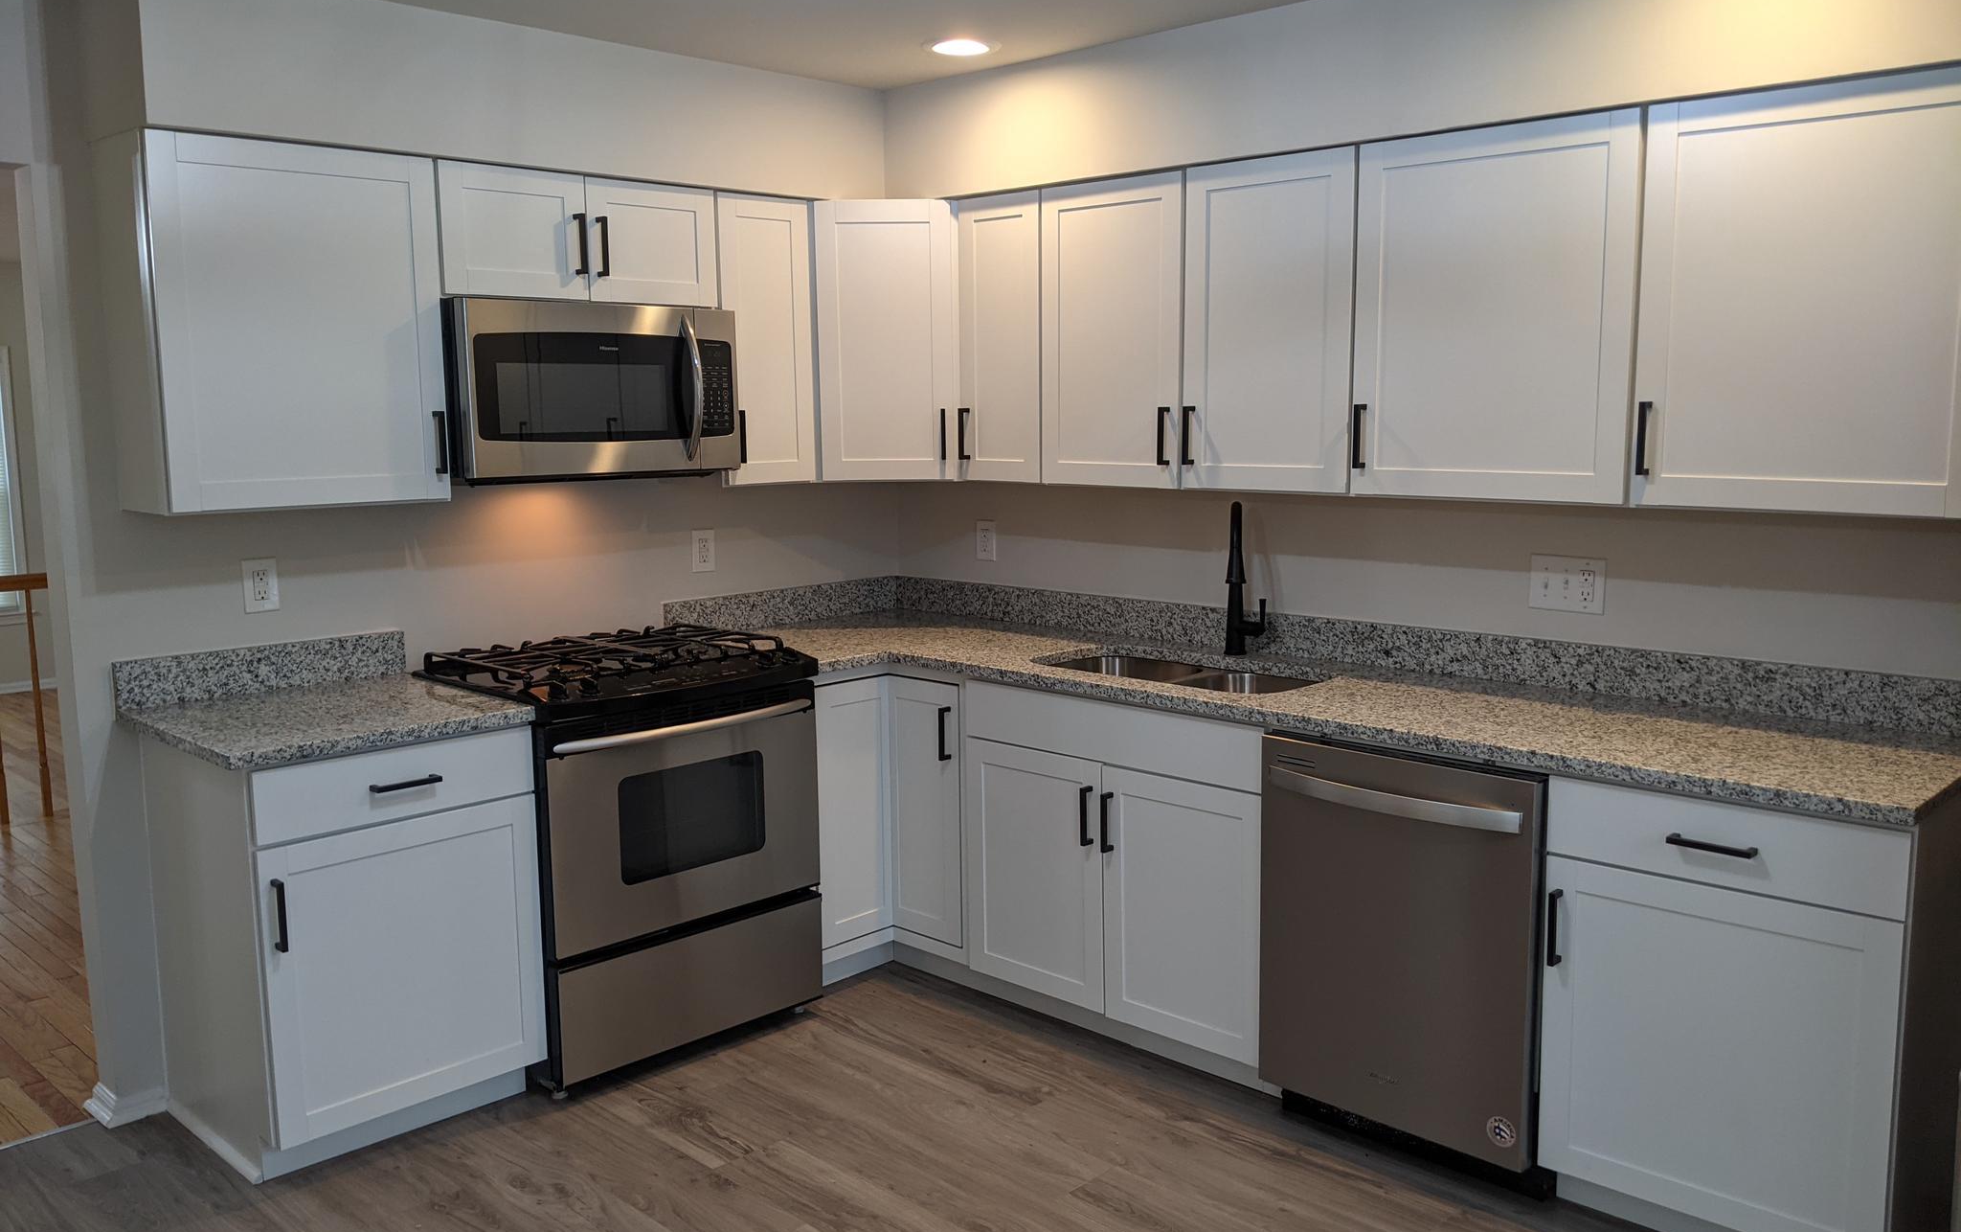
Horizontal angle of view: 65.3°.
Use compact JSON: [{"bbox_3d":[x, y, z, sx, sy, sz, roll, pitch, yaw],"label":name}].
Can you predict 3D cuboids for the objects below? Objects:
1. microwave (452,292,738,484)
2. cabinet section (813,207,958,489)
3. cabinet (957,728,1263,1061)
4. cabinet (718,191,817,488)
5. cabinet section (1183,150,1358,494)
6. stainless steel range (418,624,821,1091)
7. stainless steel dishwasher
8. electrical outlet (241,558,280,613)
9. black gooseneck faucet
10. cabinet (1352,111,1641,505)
[{"bbox_3d":[-1.023,-0.554,3.819,0.420,0.417,0.757,7,11,44],"label":"microwave"},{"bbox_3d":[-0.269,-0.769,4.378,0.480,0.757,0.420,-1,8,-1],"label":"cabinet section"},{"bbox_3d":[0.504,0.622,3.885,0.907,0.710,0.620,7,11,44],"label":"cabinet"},{"bbox_3d":[-0.685,-0.749,4.214,0.325,0.761,0.305,7,11,44],"label":"cabinet"},{"bbox_3d":[0.762,-0.675,3.612,0.459,0.757,0.327,7,11,44],"label":"cabinet section"},{"bbox_3d":[-0.897,0.570,3.876,0.680,0.962,0.768,7,11,44],"label":"stainless steel range"},{"bbox_3d":[1.034,0.655,3.337,0.606,0.820,0.630,7,11,44],"label":"stainless steel dishwasher"},{"bbox_3d":[-1.655,-0.070,3.523,0.008,0.123,0.077,7,11,44],"label":"electrical outlet"},{"bbox_3d":[0.672,-0.087,3.868,0.107,0.403,0.240,1,8,9],"label":"black gooseneck faucet"},{"bbox_3d":[1.159,-0.639,3.288,0.610,0.764,0.326,7,11,44],"label":"cabinet"}]

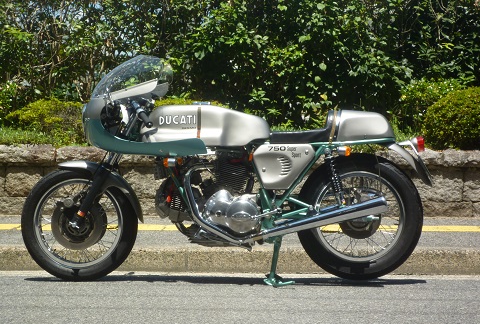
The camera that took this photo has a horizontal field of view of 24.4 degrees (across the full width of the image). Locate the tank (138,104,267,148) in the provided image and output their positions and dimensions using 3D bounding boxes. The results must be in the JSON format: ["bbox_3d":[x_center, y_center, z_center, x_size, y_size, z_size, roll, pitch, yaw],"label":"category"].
[{"bbox_3d":[-0.181,-0.196,5.954,0.682,0.217,0.310,0,2,5],"label":"tank"}]

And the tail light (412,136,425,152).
[{"bbox_3d":[0.942,-0.092,5.864,0.071,0.085,0.085,0,2,5],"label":"tail light"}]

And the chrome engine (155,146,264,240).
[{"bbox_3d":[-0.160,0.164,5.962,0.561,0.475,0.380,0,2,5],"label":"chrome engine"}]

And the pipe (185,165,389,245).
[{"bbox_3d":[0.235,0.223,5.760,1.059,0.399,0.190,0,2,5],"label":"pipe"}]

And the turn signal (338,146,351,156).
[{"bbox_3d":[0.540,-0.053,5.703,0.067,0.053,0.065,0,2,5],"label":"turn signal"}]

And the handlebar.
[{"bbox_3d":[-0.510,-0.247,5.759,0.130,0.145,0.230,0,2,5],"label":"handlebar"}]

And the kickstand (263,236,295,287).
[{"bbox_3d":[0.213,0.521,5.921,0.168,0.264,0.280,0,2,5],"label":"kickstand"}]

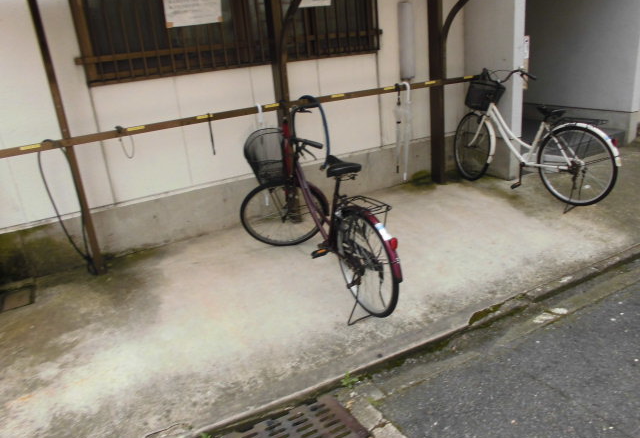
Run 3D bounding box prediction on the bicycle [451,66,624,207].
[{"bbox_3d":[1.769,-0.734,4.292,0.560,1.070,1.790,-18,23,-27],"label":"bicycle"}]

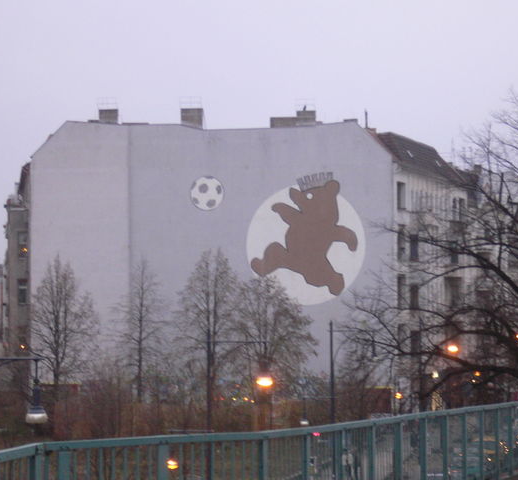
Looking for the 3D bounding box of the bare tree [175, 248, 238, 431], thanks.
[{"bbox_3d":[-3.160,6.090,117.000,3.740,11.150,3.740,0,-3,0],"label":"bare tree"}]

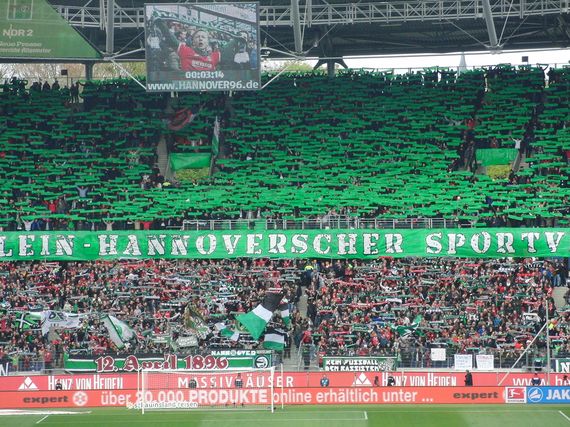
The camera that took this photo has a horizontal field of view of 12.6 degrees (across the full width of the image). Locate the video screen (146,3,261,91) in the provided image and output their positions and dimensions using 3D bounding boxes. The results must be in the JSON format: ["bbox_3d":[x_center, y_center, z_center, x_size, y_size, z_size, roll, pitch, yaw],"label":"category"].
[{"bbox_3d":[-5.630,-11.430,177.000,7.820,5.980,0.800,-1,0,0],"label":"video screen"}]

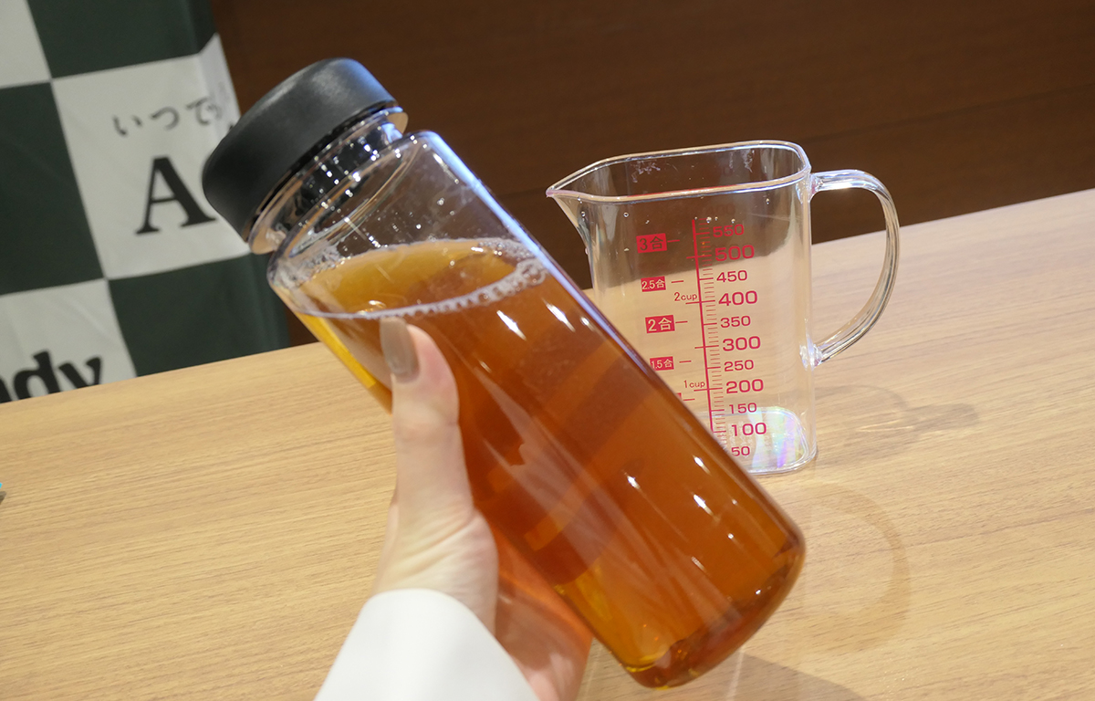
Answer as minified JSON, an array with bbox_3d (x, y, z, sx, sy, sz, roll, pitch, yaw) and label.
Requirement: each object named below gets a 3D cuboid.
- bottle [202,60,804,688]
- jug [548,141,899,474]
[{"bbox_3d":[-0.013,0.006,0.325,0.064,0.194,0.064,-43,2,0],"label":"bottle"},{"bbox_3d":[0.081,-0.017,0.495,0.145,0.132,0.067,-6,24,6],"label":"jug"}]

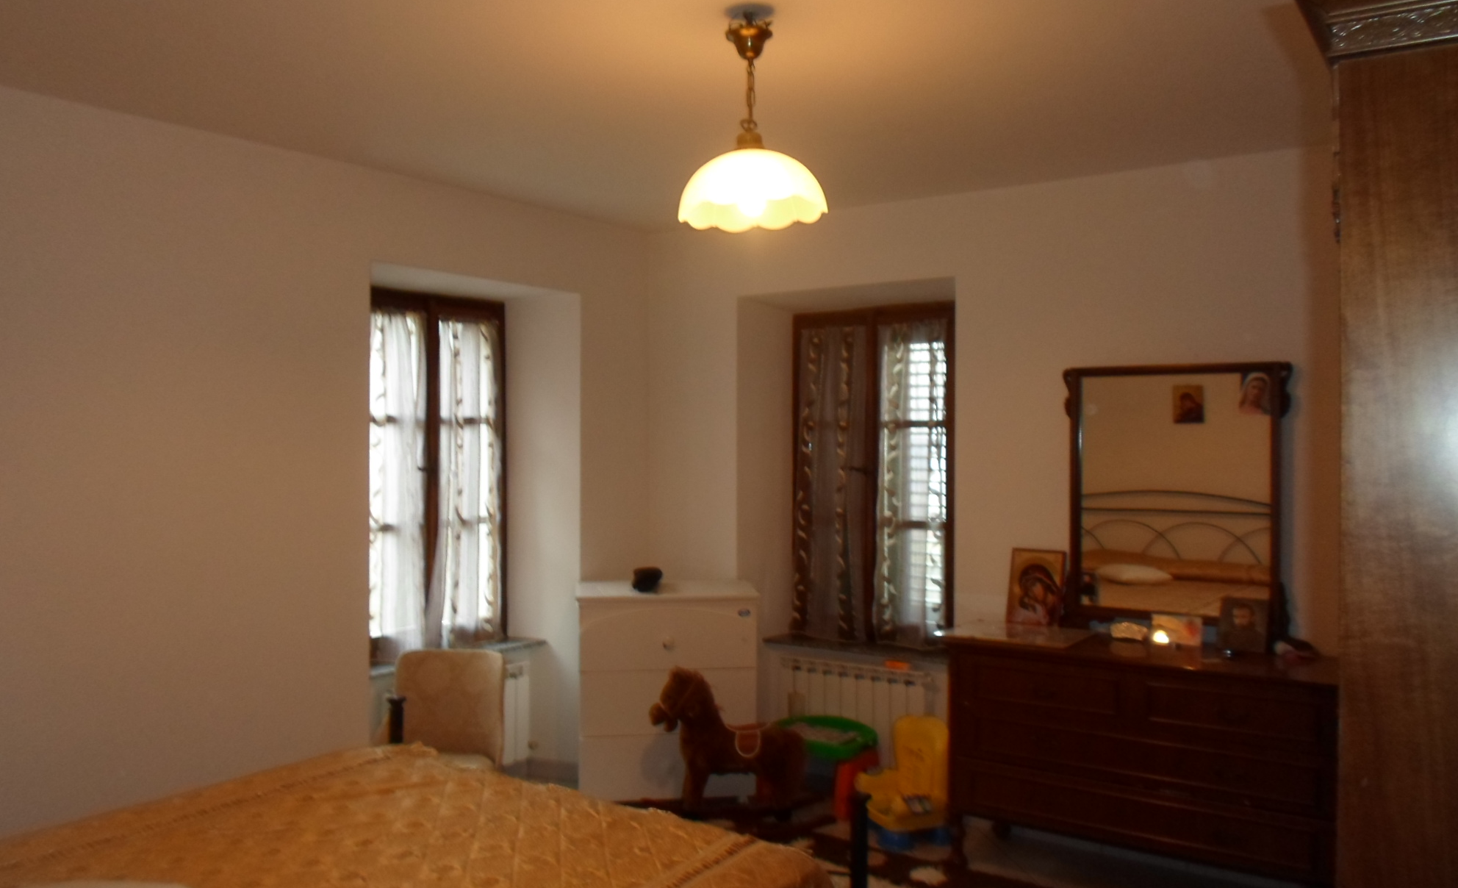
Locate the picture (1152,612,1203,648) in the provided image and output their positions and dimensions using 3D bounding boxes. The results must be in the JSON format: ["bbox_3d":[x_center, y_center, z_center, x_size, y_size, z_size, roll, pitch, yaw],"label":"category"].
[{"bbox_3d":[1.600,0.663,3.760,0.168,0.108,0.020,0,-8,33],"label":"picture"}]

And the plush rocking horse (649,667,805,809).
[{"bbox_3d":[0.010,1.236,4.340,0.740,0.630,0.280,0,0,-3],"label":"plush rocking horse"}]

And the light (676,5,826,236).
[{"bbox_3d":[0.055,-0.772,2.470,0.350,0.485,0.350,0,0,0],"label":"light"}]

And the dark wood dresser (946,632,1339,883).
[{"bbox_3d":[1.464,1.132,3.700,1.300,0.836,0.450,0,0,33],"label":"dark wood dresser"}]

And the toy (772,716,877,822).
[{"bbox_3d":[0.395,1.390,4.575,0.490,0.320,0.390,0,0,33],"label":"toy"}]

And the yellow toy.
[{"bbox_3d":[0.700,1.307,4.190,0.340,0.485,0.320,0,0,-21],"label":"yellow toy"}]

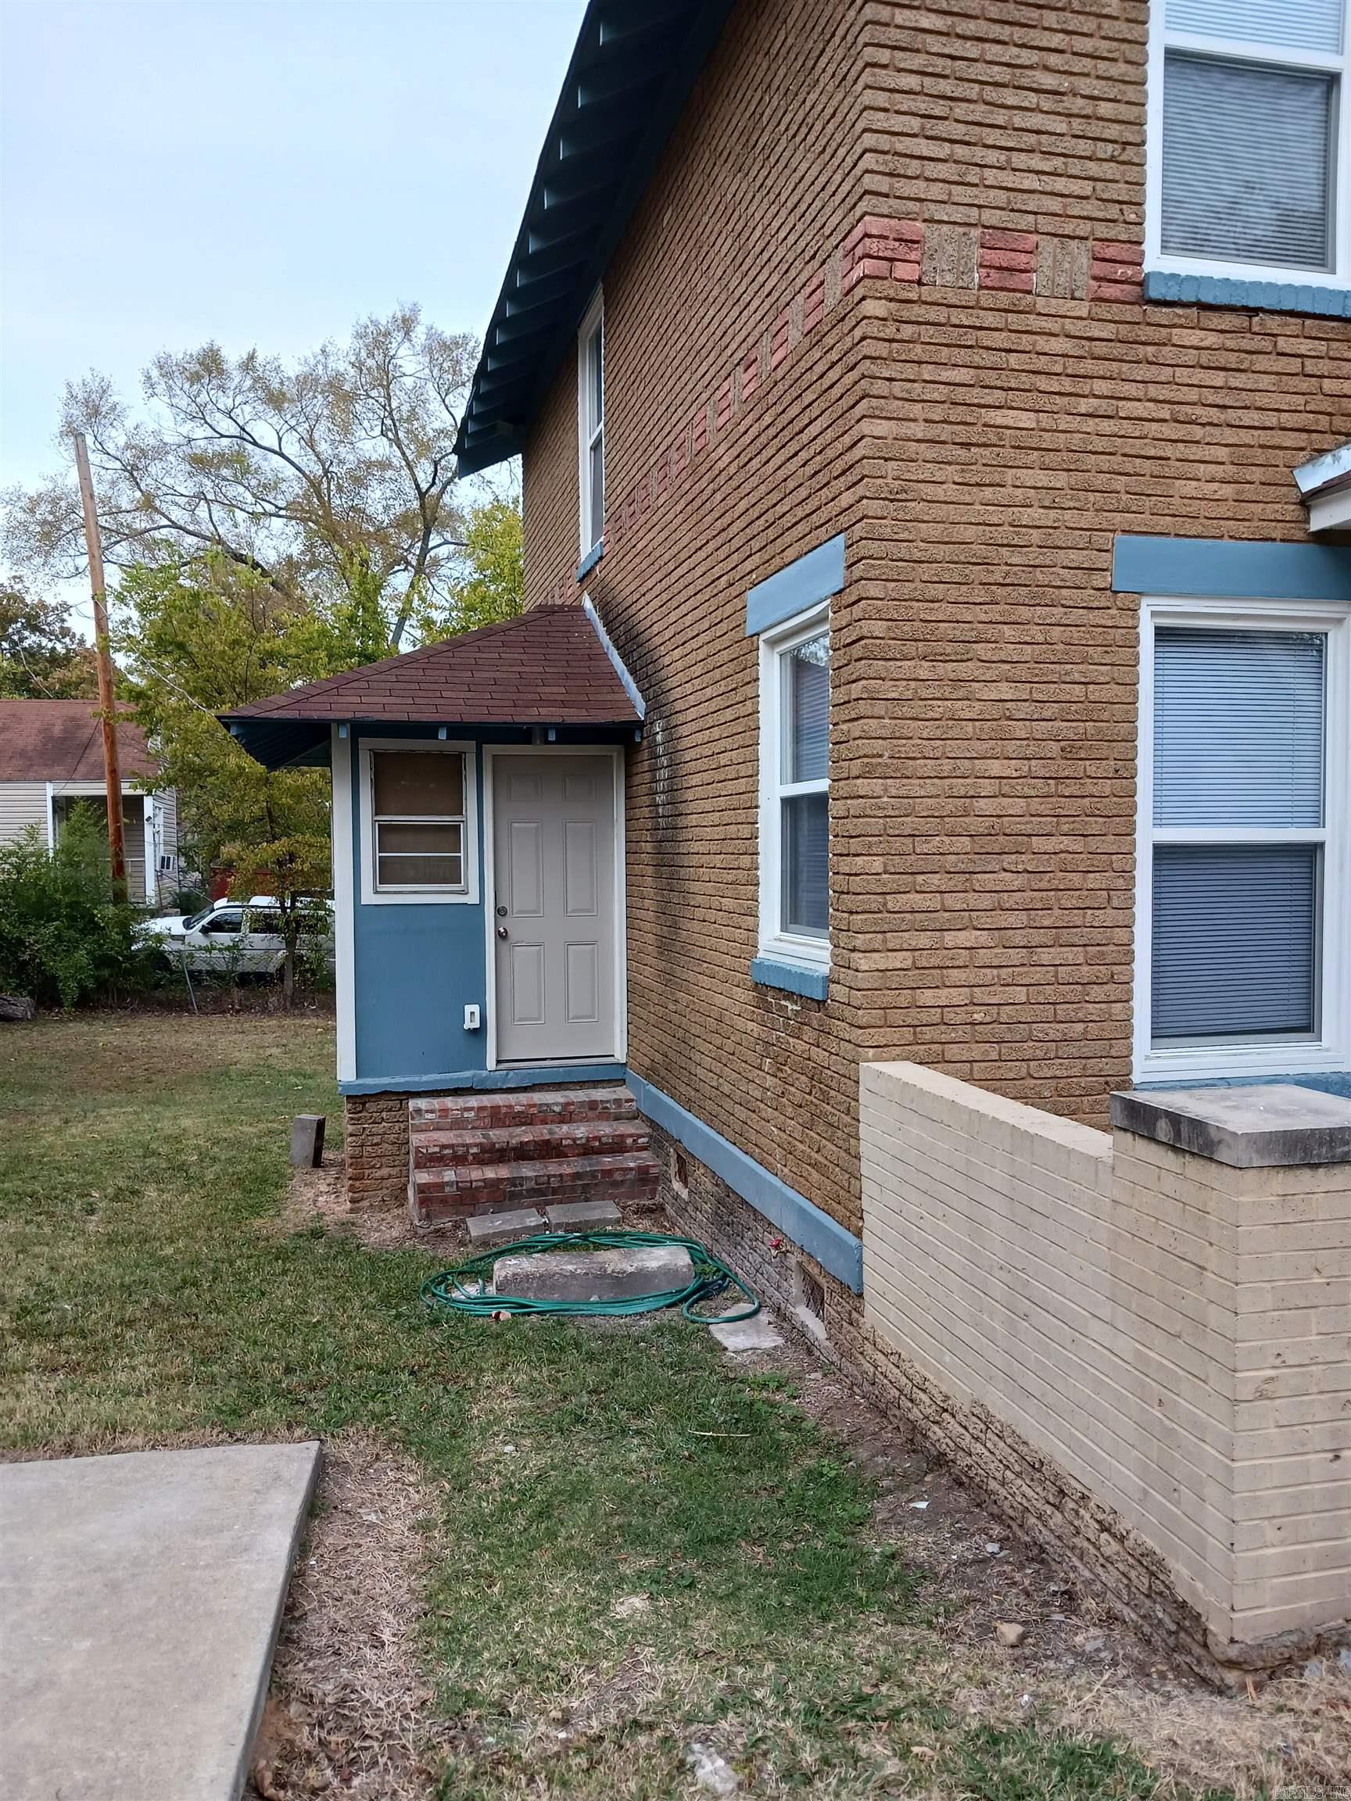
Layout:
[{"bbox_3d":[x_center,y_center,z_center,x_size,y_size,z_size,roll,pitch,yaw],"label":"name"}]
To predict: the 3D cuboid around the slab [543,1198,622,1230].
[{"bbox_3d":[-0.513,1.754,7.783,0.412,0.064,0.343,-1,2,-16],"label":"slab"}]

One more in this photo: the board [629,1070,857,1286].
[{"bbox_3d":[0.186,1.270,7.225,0.064,0.181,4.253,-1,2,-14],"label":"board"}]

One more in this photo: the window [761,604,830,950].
[{"bbox_3d":[0.544,-0.446,5.874,0.108,1.392,0.921,-1,2,-14],"label":"window"}]

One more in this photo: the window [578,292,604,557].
[{"bbox_3d":[-0.556,-3.384,10.181,0.098,1.710,0.960,-1,2,-14],"label":"window"}]

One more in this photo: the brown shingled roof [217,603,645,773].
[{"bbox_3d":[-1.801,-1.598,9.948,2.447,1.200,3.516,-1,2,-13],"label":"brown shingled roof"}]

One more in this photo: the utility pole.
[{"bbox_3d":[-9.760,-3.161,24.000,0.270,9.571,0.270,-4,2,-13],"label":"utility pole"}]

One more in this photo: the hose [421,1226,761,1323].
[{"bbox_3d":[-0.482,1.802,6.761,1.460,0.075,1.580,-1,2,-13],"label":"hose"}]

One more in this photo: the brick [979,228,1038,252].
[{"bbox_3d":[1.186,-2.366,5.085,0.214,0.062,0.090,-1,2,-13],"label":"brick"}]

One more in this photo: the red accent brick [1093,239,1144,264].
[{"bbox_3d":[1.611,-2.369,5.187,0.208,0.063,0.090,-1,2,-13],"label":"red accent brick"}]

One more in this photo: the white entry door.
[{"bbox_3d":[-0.767,0.049,9.211,0.804,2.029,0.049,-1,2,-14],"label":"white entry door"}]

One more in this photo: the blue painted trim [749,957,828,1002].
[{"bbox_3d":[0.521,0.327,5.916,0.118,0.127,1.029,-1,2,-14],"label":"blue painted trim"}]

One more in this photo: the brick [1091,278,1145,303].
[{"bbox_3d":[1.647,-2.294,5.320,0.222,0.063,0.093,-1,2,-14],"label":"brick"}]

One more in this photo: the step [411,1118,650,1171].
[{"bbox_3d":[-0.868,1.460,8.430,1.378,0.131,0.374,-1,2,-13],"label":"step"}]

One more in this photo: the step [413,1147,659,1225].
[{"bbox_3d":[-0.793,1.647,8.129,1.378,0.222,0.300,-1,2,-13],"label":"step"}]

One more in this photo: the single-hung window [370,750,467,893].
[{"bbox_3d":[-1.607,-0.489,8.809,0.593,0.899,0.080,-1,2,-13],"label":"single-hung window"}]

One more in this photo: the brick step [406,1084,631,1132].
[{"bbox_3d":[-0.961,1.313,8.807,1.378,0.135,0.410,-1,2,-13],"label":"brick step"}]

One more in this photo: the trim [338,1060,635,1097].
[{"bbox_3d":[-1.198,1.136,8.924,1.816,0.117,0.060,-1,2,-13],"label":"trim"}]

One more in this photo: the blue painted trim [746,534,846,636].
[{"bbox_3d":[0.513,-1.286,5.847,0.083,0.201,1.264,-1,2,-14],"label":"blue painted trim"}]

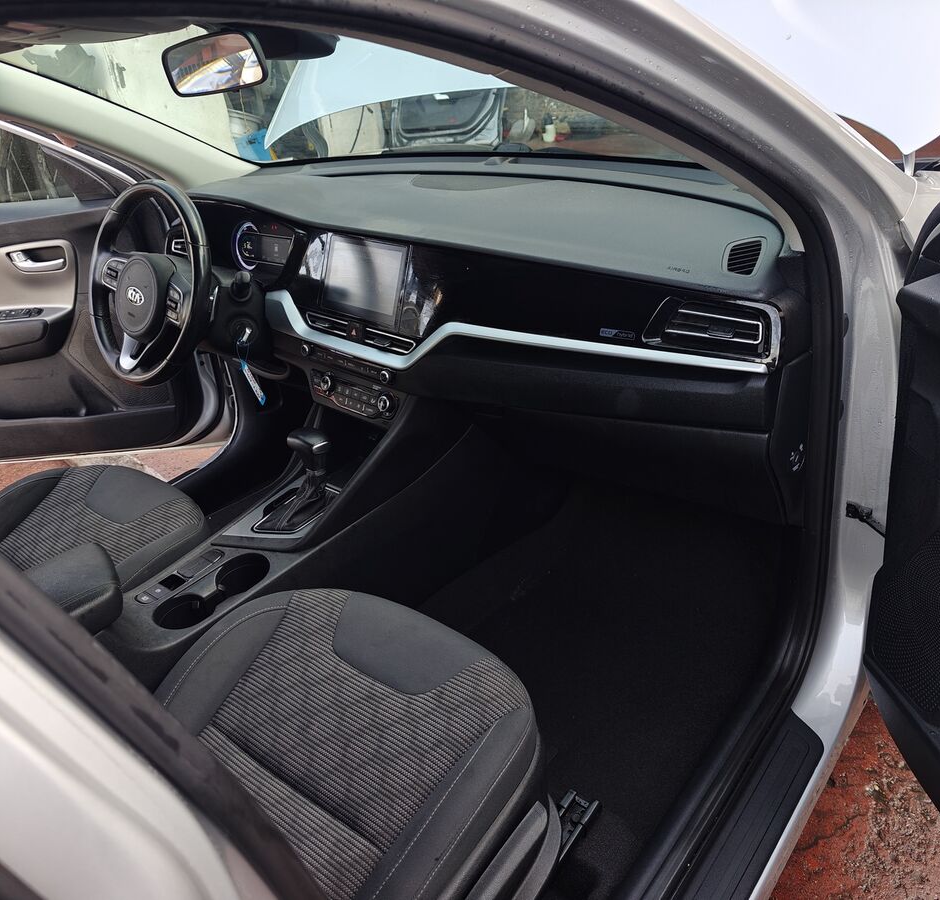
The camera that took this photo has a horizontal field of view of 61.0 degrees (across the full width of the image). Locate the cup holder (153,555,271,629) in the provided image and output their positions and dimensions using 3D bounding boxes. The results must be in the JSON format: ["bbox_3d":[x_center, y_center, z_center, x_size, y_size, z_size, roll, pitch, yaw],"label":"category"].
[{"bbox_3d":[-0.392,0.252,1.256,0.087,0.072,0.190,19,36,36],"label":"cup holder"}]

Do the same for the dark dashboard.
[{"bbox_3d":[-0.049,-0.286,1.552,1.440,0.465,0.540,19,36,36],"label":"dark dashboard"}]

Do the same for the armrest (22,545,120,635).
[{"bbox_3d":[-0.605,0.250,1.074,0.154,0.080,0.288,19,36,36],"label":"armrest"}]

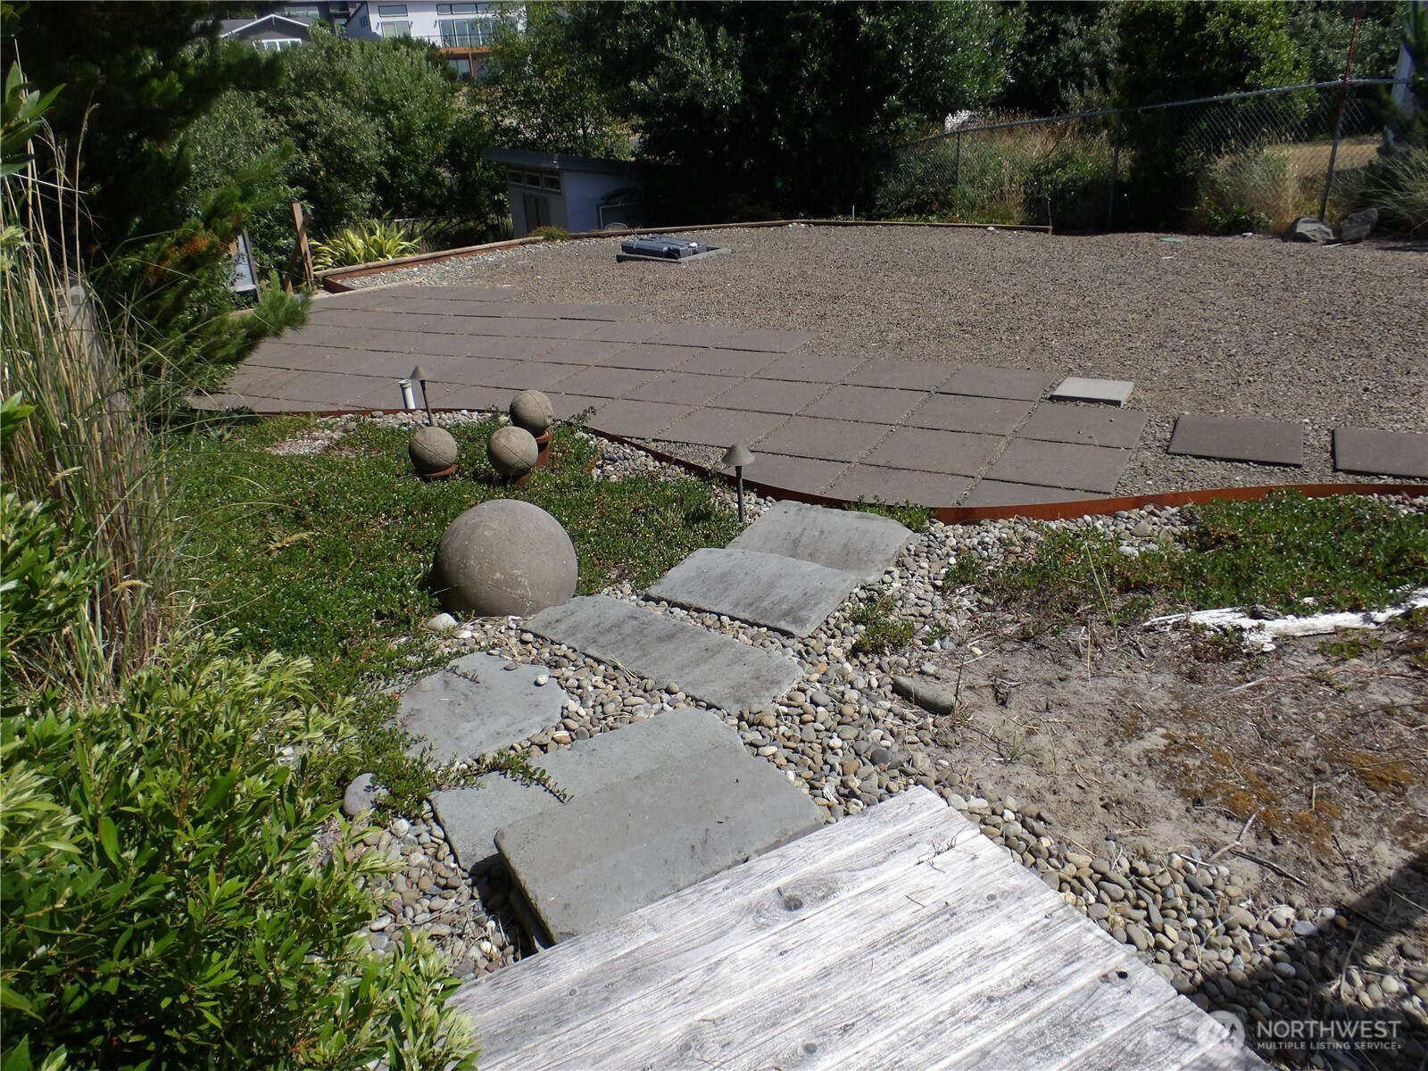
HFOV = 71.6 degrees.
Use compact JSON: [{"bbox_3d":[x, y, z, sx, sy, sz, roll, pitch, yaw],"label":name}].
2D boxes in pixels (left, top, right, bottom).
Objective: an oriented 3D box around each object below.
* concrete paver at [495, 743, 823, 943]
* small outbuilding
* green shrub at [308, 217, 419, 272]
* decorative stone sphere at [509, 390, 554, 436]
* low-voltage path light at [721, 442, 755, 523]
[{"bbox_3d":[-0.126,0.673,2.183,0.610,0.055,0.362,-17,27,-25],"label":"concrete paver"},{"bbox_3d":[-2.368,-5.889,18.531,2.400,2.450,3.550,-16,27,-24],"label":"small outbuilding"},{"bbox_3d":[-4.396,-3.680,12.758,1.280,0.760,1.080,-4,24,0],"label":"green shrub"},{"bbox_3d":[-0.997,-0.669,5.420,0.242,0.242,0.242,-4,24,0],"label":"decorative stone sphere"},{"bbox_3d":[0.115,-0.242,4.558,0.150,0.395,0.150,-4,24,0],"label":"low-voltage path light"}]

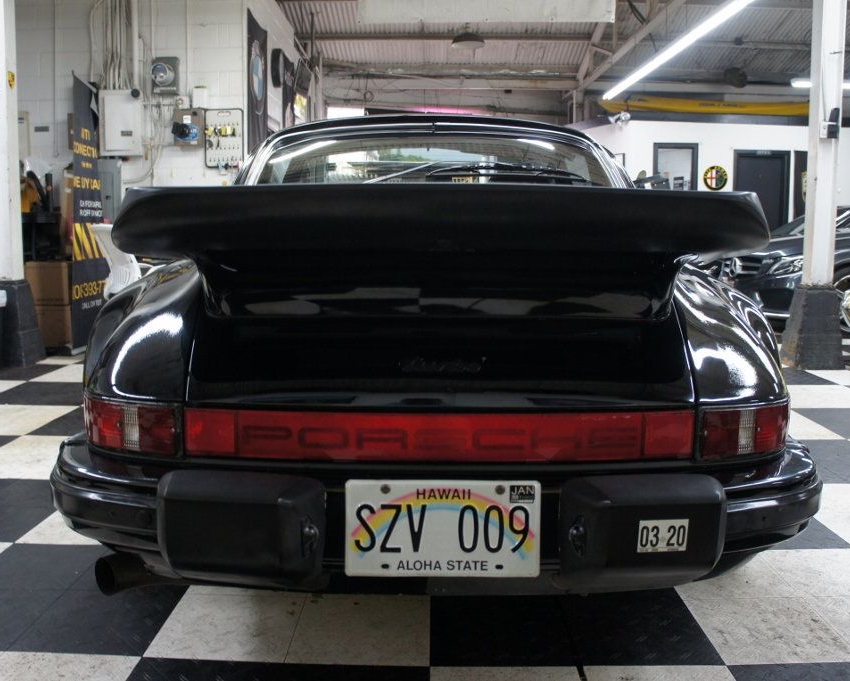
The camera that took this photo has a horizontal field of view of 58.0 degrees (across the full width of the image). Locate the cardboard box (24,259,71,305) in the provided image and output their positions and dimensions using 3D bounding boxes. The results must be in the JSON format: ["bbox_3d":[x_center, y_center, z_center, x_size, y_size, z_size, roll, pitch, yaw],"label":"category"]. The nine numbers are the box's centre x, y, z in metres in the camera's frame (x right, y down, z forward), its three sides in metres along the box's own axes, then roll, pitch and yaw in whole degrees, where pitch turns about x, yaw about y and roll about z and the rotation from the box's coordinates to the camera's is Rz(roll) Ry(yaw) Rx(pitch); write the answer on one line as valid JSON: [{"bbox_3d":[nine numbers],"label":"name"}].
[{"bbox_3d":[-3.062,-0.479,6.316,0.440,0.338,0.400,0,8,1],"label":"cardboard box"}]

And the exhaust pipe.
[{"bbox_3d":[-0.516,0.434,1.467,0.180,0.080,0.080,-4,9,-31],"label":"exhaust pipe"}]

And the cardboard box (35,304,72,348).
[{"bbox_3d":[-3.063,-0.141,6.361,0.440,0.343,0.400,0,8,1],"label":"cardboard box"}]

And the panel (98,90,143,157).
[{"bbox_3d":[-2.656,-1.894,6.742,0.363,0.547,0.120,0,8,2],"label":"panel"}]

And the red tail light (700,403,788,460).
[{"bbox_3d":[0.588,0.157,1.434,0.231,0.095,0.105,-2,8,-12],"label":"red tail light"}]

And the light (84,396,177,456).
[{"bbox_3d":[-0.556,0.150,1.464,0.253,0.095,0.097,2,8,15],"label":"light"}]

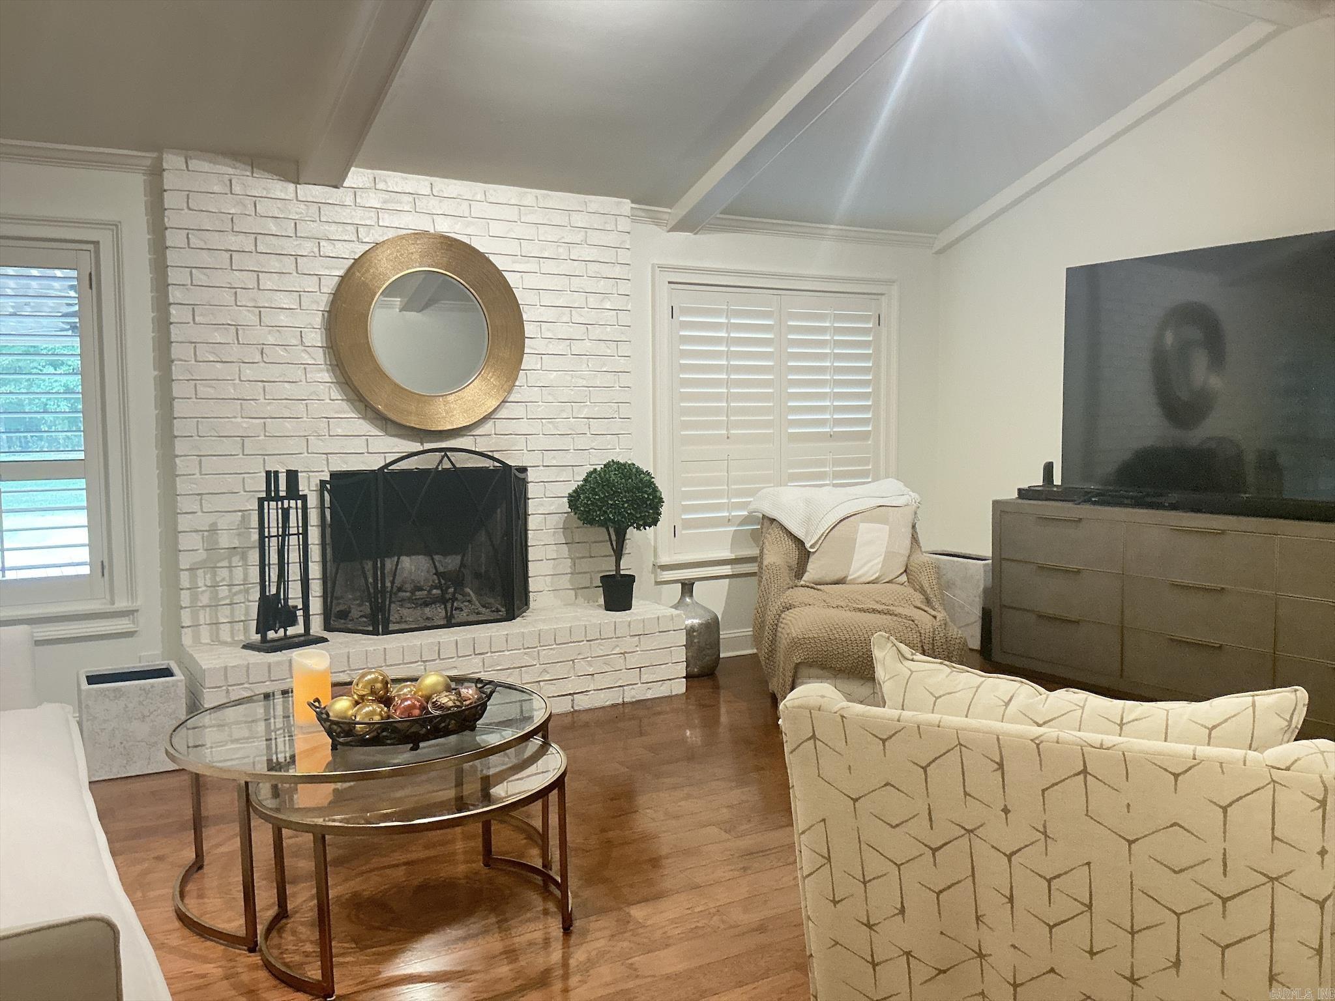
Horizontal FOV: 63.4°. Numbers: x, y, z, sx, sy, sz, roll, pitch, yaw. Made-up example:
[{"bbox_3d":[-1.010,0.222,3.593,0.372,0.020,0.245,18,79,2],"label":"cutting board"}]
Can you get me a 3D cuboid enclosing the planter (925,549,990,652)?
[{"bbox_3d":[1.761,0.580,6.404,0.215,0.507,0.467,-3,5,-31],"label":"planter"}]

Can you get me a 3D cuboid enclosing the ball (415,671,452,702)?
[{"bbox_3d":[-0.633,0.512,2.927,0.093,0.093,0.093,-1,4,0],"label":"ball"}]

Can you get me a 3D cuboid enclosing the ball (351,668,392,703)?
[{"bbox_3d":[-0.771,0.493,2.822,0.102,0.102,0.102,-1,4,0],"label":"ball"}]

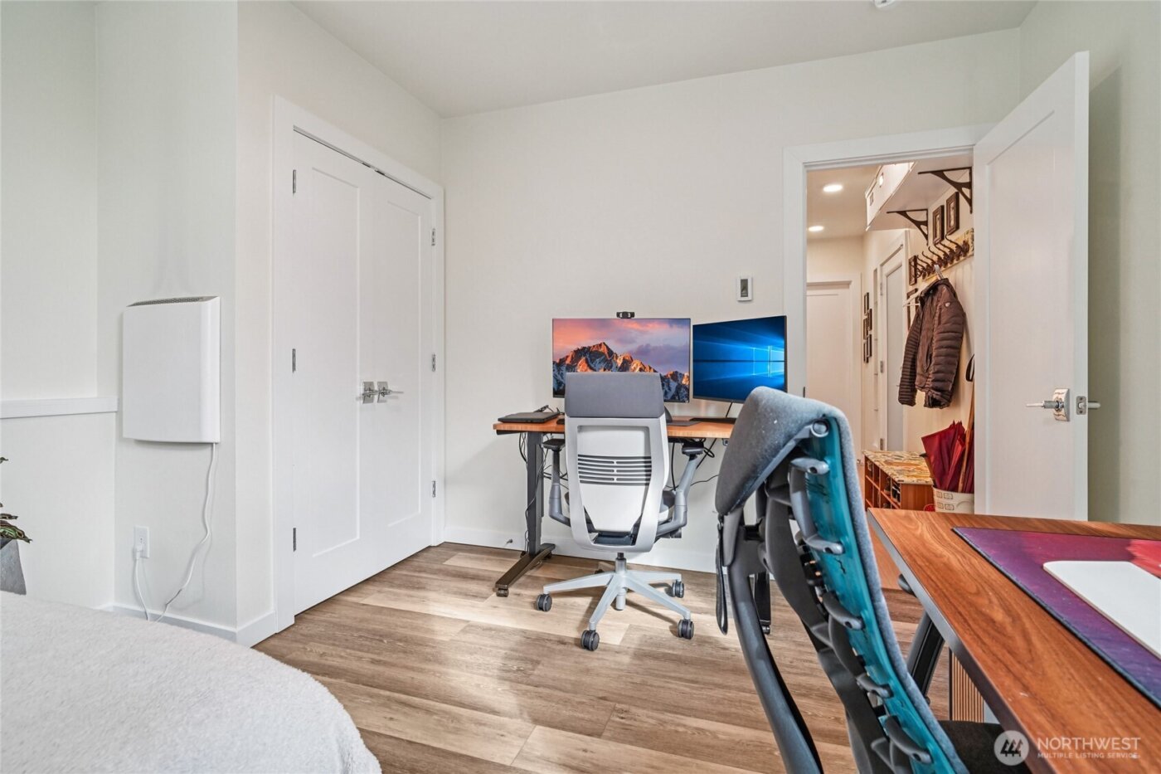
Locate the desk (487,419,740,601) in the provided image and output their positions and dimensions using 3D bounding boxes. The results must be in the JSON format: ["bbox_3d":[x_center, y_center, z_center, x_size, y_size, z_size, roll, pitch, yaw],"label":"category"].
[{"bbox_3d":[0.287,0.580,2.469,1.290,0.780,0.640,0,1,18],"label":"desk"}]

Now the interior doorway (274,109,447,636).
[{"bbox_3d":[-1.048,-0.087,2.620,0.100,2.110,1.180,0,1,18],"label":"interior doorway"}]

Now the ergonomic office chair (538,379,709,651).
[{"bbox_3d":[0.188,0.459,2.194,0.670,1.030,0.650,0,1,11],"label":"ergonomic office chair"}]

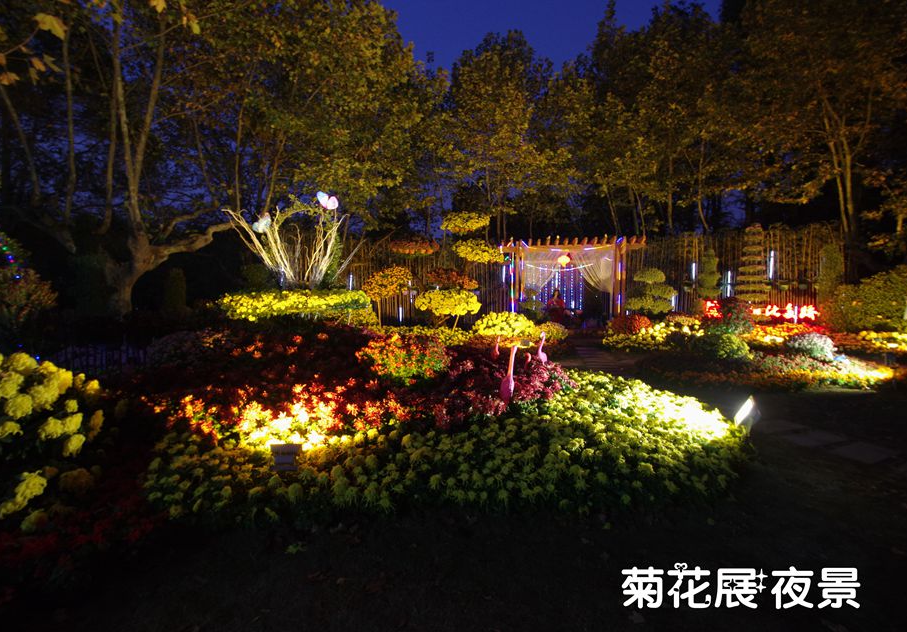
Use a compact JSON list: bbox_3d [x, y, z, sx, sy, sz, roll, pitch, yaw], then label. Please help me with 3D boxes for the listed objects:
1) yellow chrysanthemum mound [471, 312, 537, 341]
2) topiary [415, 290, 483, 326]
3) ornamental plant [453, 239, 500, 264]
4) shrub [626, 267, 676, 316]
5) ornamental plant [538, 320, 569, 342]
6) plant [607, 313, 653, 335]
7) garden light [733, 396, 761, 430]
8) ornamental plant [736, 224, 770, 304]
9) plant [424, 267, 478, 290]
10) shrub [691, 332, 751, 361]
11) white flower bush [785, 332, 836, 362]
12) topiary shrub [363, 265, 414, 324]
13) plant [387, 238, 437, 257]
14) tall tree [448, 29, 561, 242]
[{"bbox_3d":[0.954,0.178,7.400,1.150,0.560,1.100,0,4,0],"label":"yellow chrysanthemum mound"},{"bbox_3d":[-0.114,-0.193,9.000,1.500,0.820,1.250,0,5,-1],"label":"topiary"},{"bbox_3d":[0.576,-1.548,9.500,1.200,0.580,1.050,0,5,3],"label":"ornamental plant"},{"bbox_3d":[5.403,-0.655,10.800,1.260,1.360,1.120,2,5,26],"label":"shrub"},{"bbox_3d":[2.126,0.355,8.500,0.700,0.520,0.700,0,4,0],"label":"ornamental plant"},{"bbox_3d":[4.313,0.208,9.700,1.030,0.560,0.980,2,5,24],"label":"plant"},{"bbox_3d":[2.739,0.911,3.700,0.170,0.280,0.260,25,16,26],"label":"garden light"},{"bbox_3d":[7.959,-1.183,10.501,0.740,2.450,0.740,0,4,0],"label":"ornamental plant"},{"bbox_3d":[-0.072,-0.876,9.500,1.300,0.520,1.100,0,5,0],"label":"plant"},{"bbox_3d":[4.790,0.565,7.100,0.930,0.520,0.880,3,6,34],"label":"shrub"},{"bbox_3d":[6.133,0.542,6.800,0.720,0.520,0.700,0,4,0],"label":"white flower bush"},{"bbox_3d":[-1.501,-0.473,9.000,1.100,1.390,1.000,0,4,0],"label":"topiary shrub"},{"bbox_3d":[-1.015,-1.696,9.800,1.220,0.440,1.100,0,4,0],"label":"plant"},{"bbox_3d":[2.148,-5.850,17.013,4.900,12.040,4.900,0,4,0],"label":"tall tree"}]

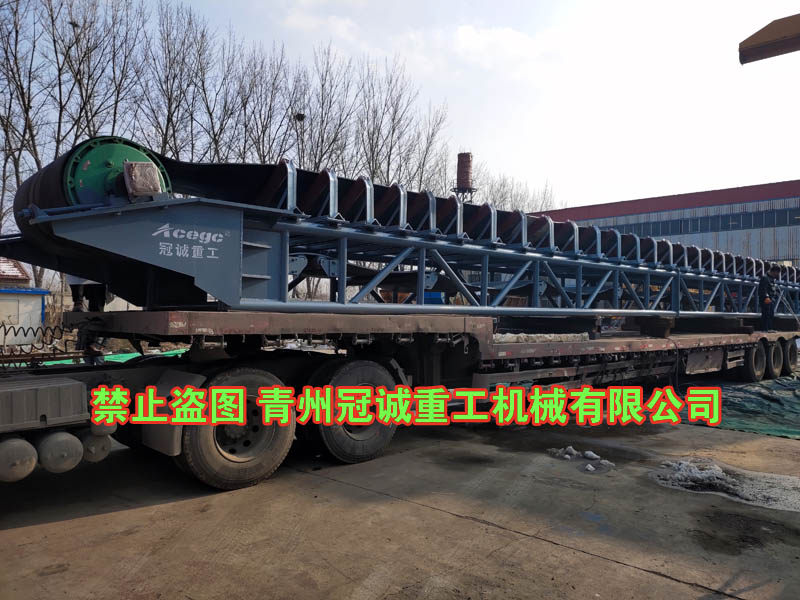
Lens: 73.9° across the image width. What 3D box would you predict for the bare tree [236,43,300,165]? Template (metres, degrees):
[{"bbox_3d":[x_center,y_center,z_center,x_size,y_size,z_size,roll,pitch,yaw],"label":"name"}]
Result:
[{"bbox_3d":[-7.229,-5.975,29.000,3.500,16.100,3.500,1,-1,-12],"label":"bare tree"}]

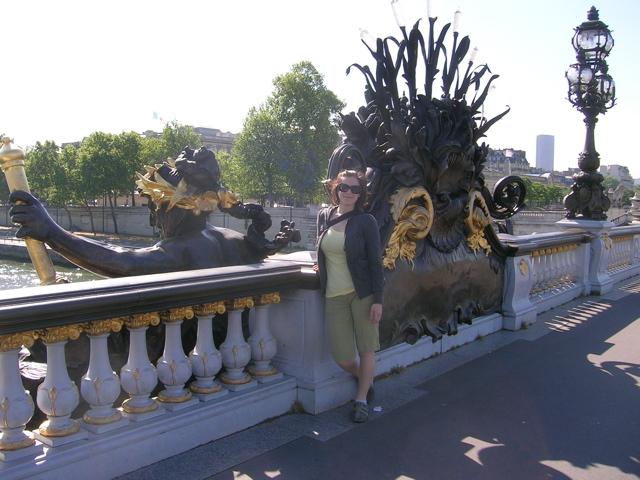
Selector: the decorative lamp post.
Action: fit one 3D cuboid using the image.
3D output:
[{"bbox_3d":[4.477,-2.102,10.750,0.850,3.500,0.850,2,4,38],"label":"decorative lamp post"}]

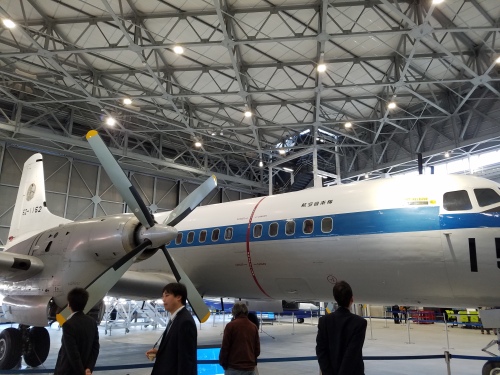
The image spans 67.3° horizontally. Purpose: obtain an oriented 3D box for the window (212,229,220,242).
[{"bbox_3d":[-0.908,1.304,10.162,0.280,0.350,0.050,-10,-27,36],"label":"window"}]

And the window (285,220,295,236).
[{"bbox_3d":[0.971,0.964,8.799,0.280,0.350,0.050,-10,-27,36],"label":"window"}]

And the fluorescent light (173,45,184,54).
[{"bbox_3d":[-3.851,-7.416,20.224,0.500,0.300,0.500,0,-15,0],"label":"fluorescent light"}]

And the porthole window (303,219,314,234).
[{"bbox_3d":[1.347,0.896,8.526,0.280,0.350,0.050,-10,-27,36],"label":"porthole window"}]

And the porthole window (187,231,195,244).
[{"bbox_3d":[-1.660,1.440,10.707,0.280,0.350,0.050,-10,-27,36],"label":"porthole window"}]

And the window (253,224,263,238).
[{"bbox_3d":[0.219,1.100,9.344,0.280,0.350,0.050,-10,-27,36],"label":"window"}]

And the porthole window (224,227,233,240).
[{"bbox_3d":[-0.532,1.236,9.889,0.280,0.350,0.050,-10,-27,36],"label":"porthole window"}]

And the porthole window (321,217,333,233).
[{"bbox_3d":[1.722,0.828,8.253,0.280,0.350,0.050,-10,-27,36],"label":"porthole window"}]

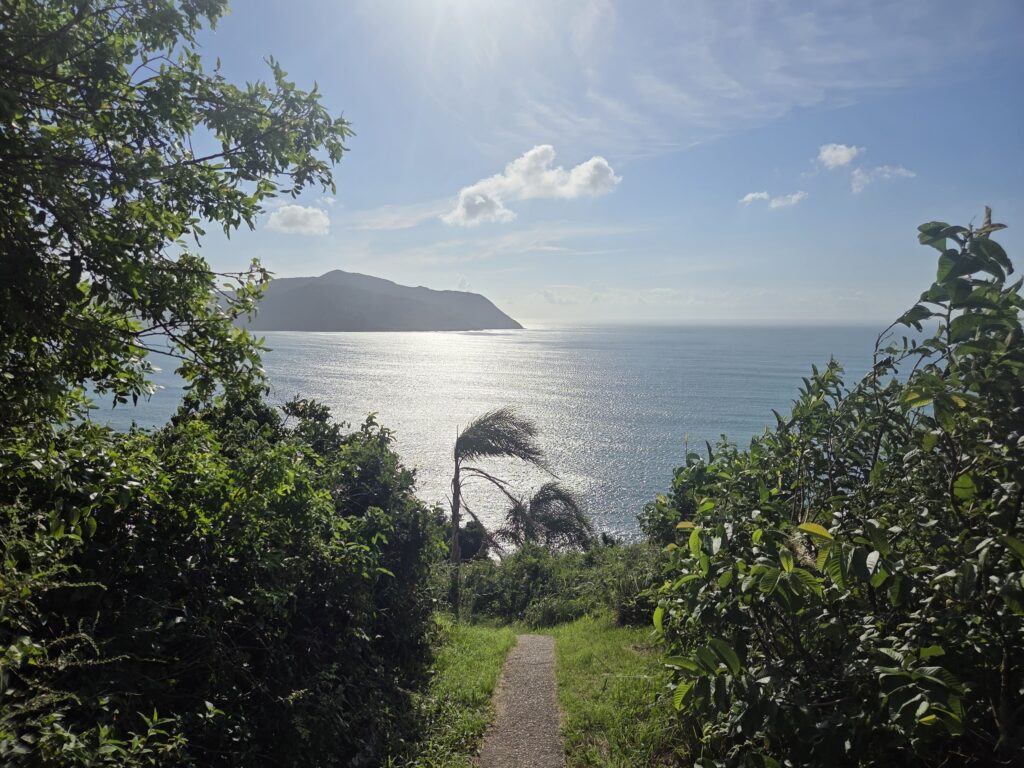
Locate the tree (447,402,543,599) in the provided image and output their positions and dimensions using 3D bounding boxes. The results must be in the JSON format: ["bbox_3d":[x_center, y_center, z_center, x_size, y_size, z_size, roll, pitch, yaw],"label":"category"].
[{"bbox_3d":[-0.250,2.800,15.000,2.250,4.650,1.700,0,5,0],"label":"tree"}]

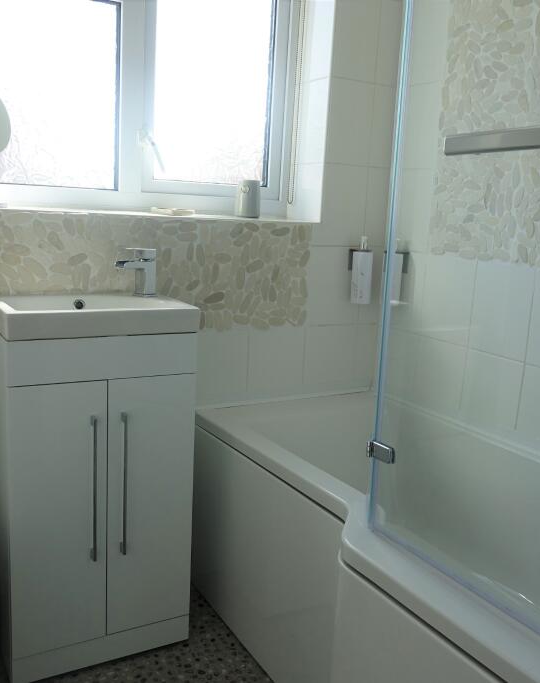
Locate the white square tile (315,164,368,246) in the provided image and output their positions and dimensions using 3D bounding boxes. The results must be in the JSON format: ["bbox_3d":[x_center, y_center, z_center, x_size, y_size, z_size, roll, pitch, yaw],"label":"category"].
[{"bbox_3d":[0.220,-0.426,2.157,0.200,0.250,0.010,-3,13,-30],"label":"white square tile"}]

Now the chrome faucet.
[{"bbox_3d":[-0.352,-0.180,1.800,0.043,0.125,0.108,12,14,38],"label":"chrome faucet"}]

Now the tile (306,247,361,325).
[{"bbox_3d":[0.206,-0.179,2.205,0.200,0.250,0.010,-3,13,-30],"label":"tile"}]

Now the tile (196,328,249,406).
[{"bbox_3d":[-0.158,0.089,2.052,0.200,0.250,0.010,-3,13,-30],"label":"tile"}]

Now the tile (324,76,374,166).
[{"bbox_3d":[0.233,-0.674,2.109,0.200,0.250,0.010,-3,13,-30],"label":"tile"}]

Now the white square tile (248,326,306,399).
[{"bbox_3d":[0.018,0.079,2.152,0.200,0.250,0.010,-3,13,-30],"label":"white square tile"}]

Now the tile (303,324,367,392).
[{"bbox_3d":[0.193,0.069,2.253,0.200,0.250,0.010,-3,13,-30],"label":"tile"}]

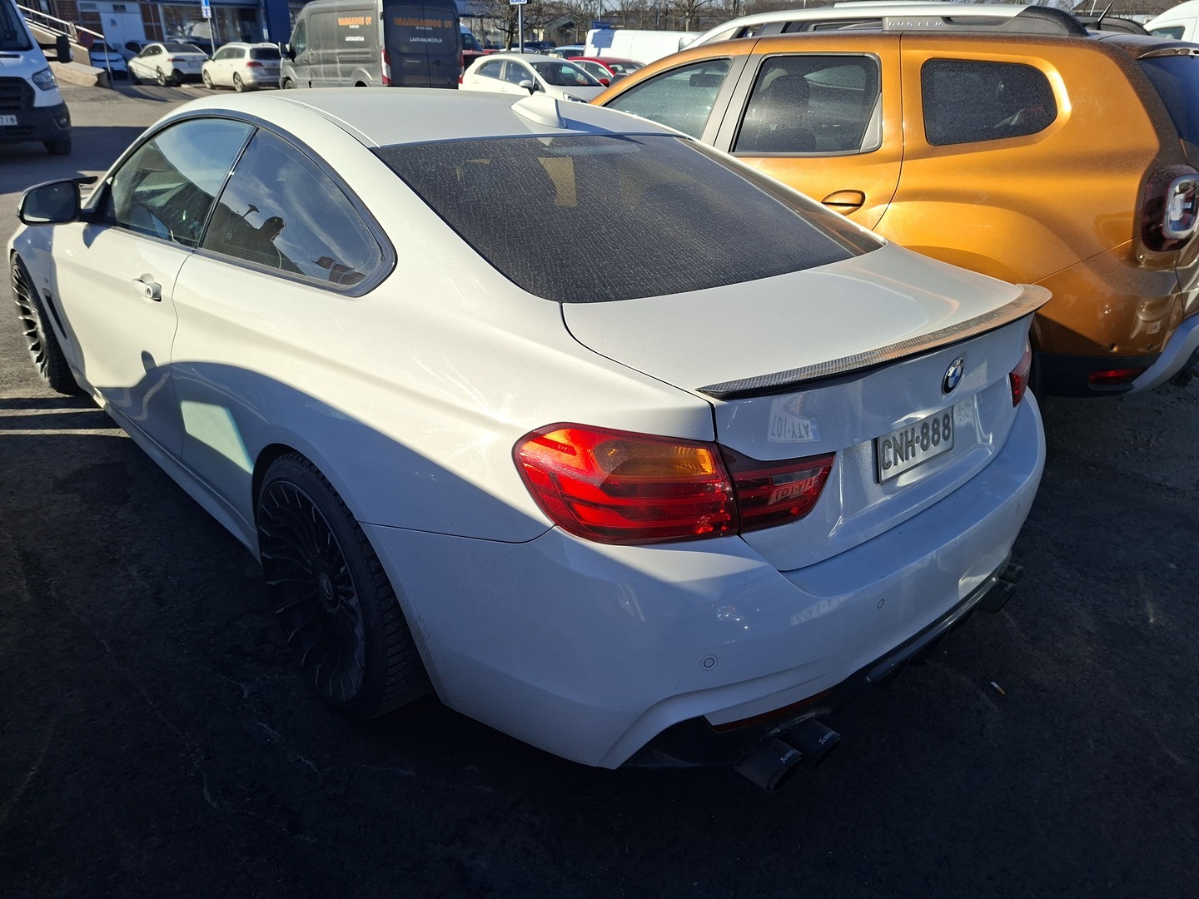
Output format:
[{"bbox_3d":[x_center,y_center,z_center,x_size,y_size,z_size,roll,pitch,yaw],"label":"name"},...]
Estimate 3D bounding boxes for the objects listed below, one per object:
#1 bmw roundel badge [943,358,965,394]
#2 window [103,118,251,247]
[{"bbox_3d":[0.664,-0.138,1.498,0.075,0.075,0.014,-18,33,-40],"label":"bmw roundel badge"},{"bbox_3d":[-1.277,-0.797,2.344,1.010,0.375,0.060,21,2,41],"label":"window"}]

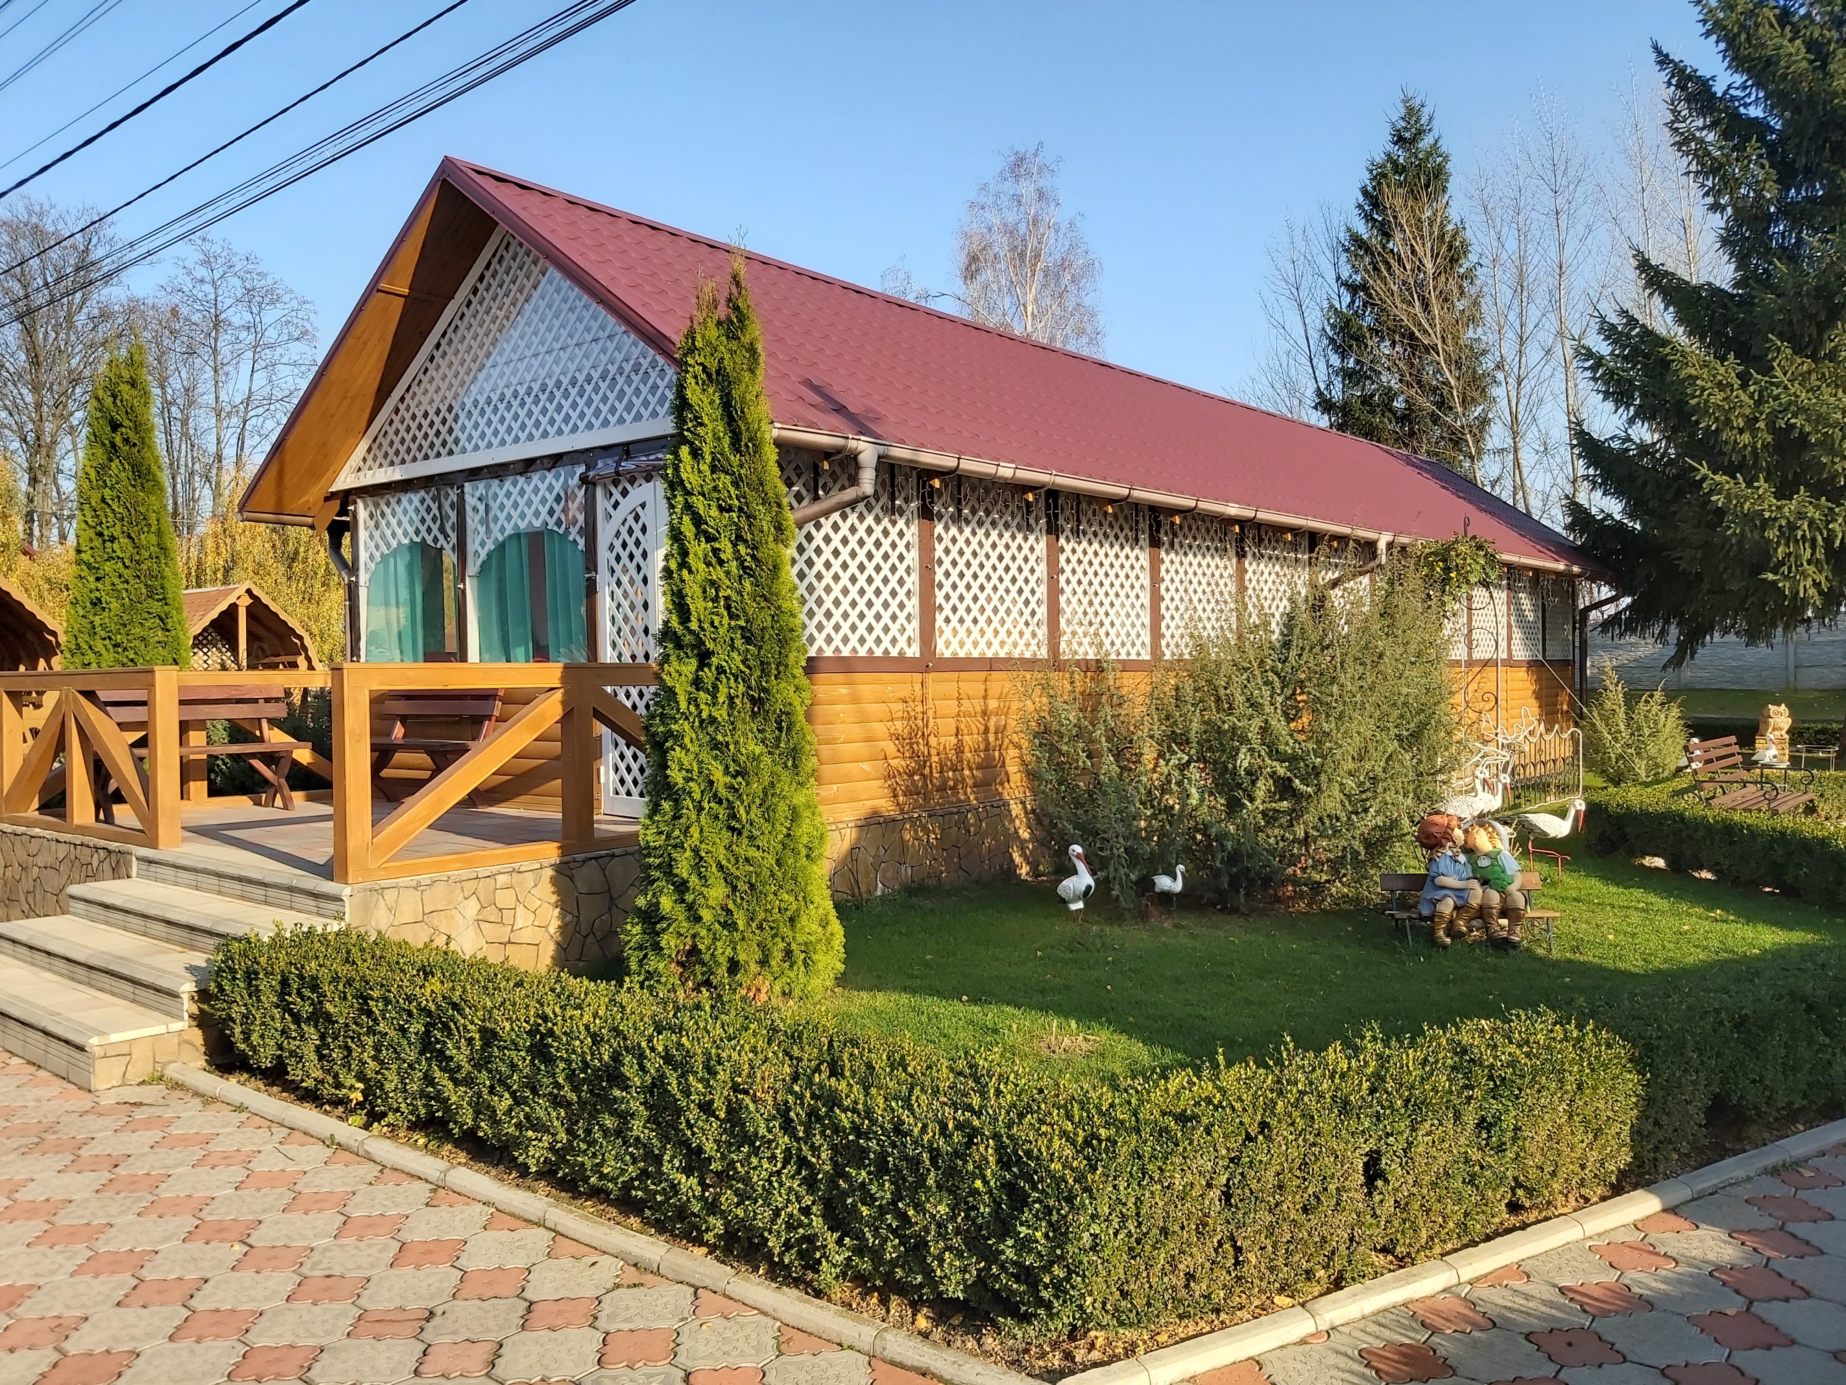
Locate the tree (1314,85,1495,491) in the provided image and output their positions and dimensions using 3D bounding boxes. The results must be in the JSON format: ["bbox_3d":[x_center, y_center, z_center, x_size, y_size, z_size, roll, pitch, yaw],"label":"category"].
[{"bbox_3d":[10.596,-6.478,30.908,4.700,13.500,4.700,0,1,19],"label":"tree"}]

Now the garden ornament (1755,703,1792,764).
[{"bbox_3d":[12.754,0.625,20.800,0.460,0.920,0.460,0,1,0],"label":"garden ornament"}]

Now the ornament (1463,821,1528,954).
[{"bbox_3d":[3.150,1.053,7.637,0.330,0.690,0.380,0,1,3],"label":"ornament"}]

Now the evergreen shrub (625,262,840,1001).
[{"bbox_3d":[-0.869,-0.321,6.350,0.980,3.340,0.980,0,1,0],"label":"evergreen shrub"}]

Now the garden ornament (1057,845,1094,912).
[{"bbox_3d":[0.930,1.132,8.318,0.170,0.430,0.260,-1,1,-34],"label":"garden ornament"}]

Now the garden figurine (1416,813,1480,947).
[{"bbox_3d":[2.889,1.035,7.647,0.330,0.710,0.380,-1,1,-7],"label":"garden figurine"}]

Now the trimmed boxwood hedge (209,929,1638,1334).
[{"bbox_3d":[-0.283,1.287,5.047,4.850,0.510,2.450,0,1,39],"label":"trimmed boxwood hedge"}]

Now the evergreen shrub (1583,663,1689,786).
[{"bbox_3d":[8.950,0.374,17.400,1.350,1.500,1.350,1,1,39],"label":"evergreen shrub"}]

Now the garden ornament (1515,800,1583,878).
[{"bbox_3d":[4.301,0.994,9.650,0.620,0.570,0.200,1,1,35],"label":"garden ornament"}]

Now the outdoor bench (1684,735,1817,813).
[{"bbox_3d":[6.879,0.820,11.456,0.660,0.870,1.900,1,1,39],"label":"outdoor bench"}]

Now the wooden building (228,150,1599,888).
[{"bbox_3d":[2.489,-1.275,16.232,6.600,5.120,17.700,0,1,41],"label":"wooden building"}]

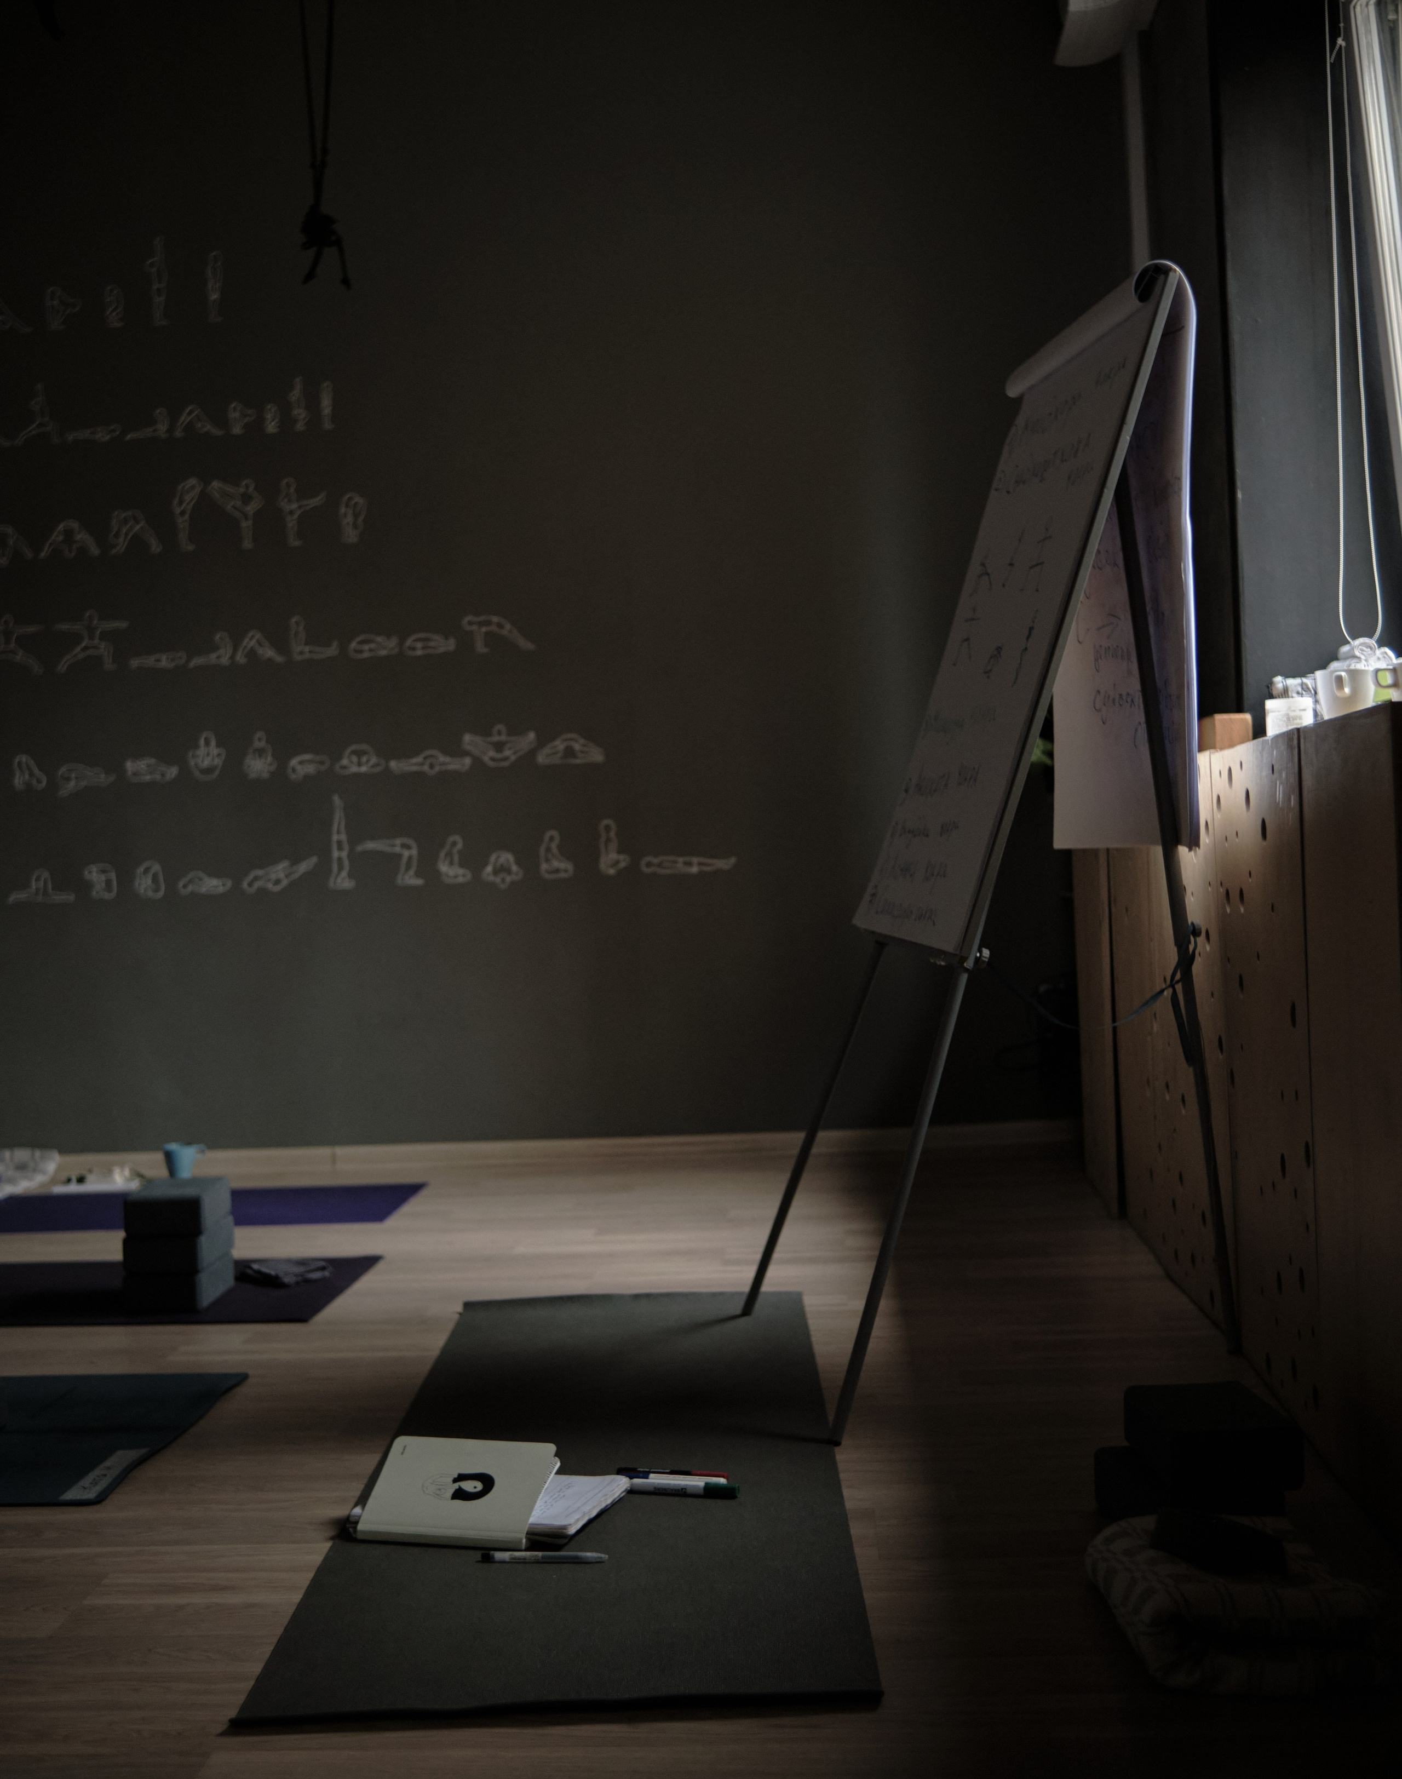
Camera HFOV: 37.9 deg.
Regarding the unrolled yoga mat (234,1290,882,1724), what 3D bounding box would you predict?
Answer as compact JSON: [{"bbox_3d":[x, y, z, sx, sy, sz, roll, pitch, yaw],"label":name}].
[{"bbox_3d":[-0.131,0.766,2.859,0.623,0.014,1.825,-2,1,1],"label":"unrolled yoga mat"}]

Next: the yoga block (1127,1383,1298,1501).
[{"bbox_3d":[0.603,0.646,2.420,0.148,0.072,0.218,-2,1,-3],"label":"yoga block"}]

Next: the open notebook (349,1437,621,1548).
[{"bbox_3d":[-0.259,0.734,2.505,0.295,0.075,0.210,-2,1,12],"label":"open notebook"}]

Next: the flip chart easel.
[{"bbox_3d":[0.456,-0.072,3.235,0.735,1.635,0.860,-2,1,-7],"label":"flip chart easel"}]

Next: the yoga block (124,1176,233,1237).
[{"bbox_3d":[-0.992,0.603,3.889,0.148,0.071,0.226,-2,1,0],"label":"yoga block"}]

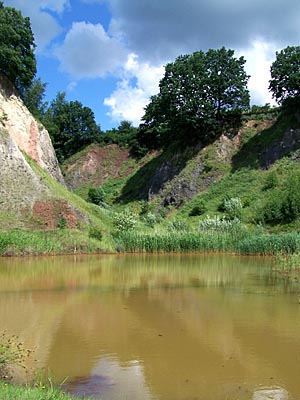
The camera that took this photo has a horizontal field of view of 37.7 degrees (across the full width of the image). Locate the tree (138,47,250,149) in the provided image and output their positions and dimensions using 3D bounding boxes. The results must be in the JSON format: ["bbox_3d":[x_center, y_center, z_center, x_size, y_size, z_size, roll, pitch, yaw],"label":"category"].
[{"bbox_3d":[7.600,-17.510,75.000,18.560,16.900,15.000,0,-4,0],"label":"tree"}]

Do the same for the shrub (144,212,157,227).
[{"bbox_3d":[0.060,2.410,53.000,1.440,1.800,1.500,0,-4,0],"label":"shrub"}]

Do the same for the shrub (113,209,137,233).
[{"bbox_3d":[-2.730,2.350,47.000,2.550,2.870,2.500,0,-4,0],"label":"shrub"}]

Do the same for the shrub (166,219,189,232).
[{"bbox_3d":[3.010,2.900,48.000,2.390,1.740,1.900,0,-4,0],"label":"shrub"}]

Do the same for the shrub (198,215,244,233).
[{"bbox_3d":[7.550,2.680,47.000,4.670,2.230,2.500,0,-4,0],"label":"shrub"}]

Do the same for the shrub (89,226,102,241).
[{"bbox_3d":[-5.210,3.200,42.000,1.330,1.330,1.300,0,-4,0],"label":"shrub"}]

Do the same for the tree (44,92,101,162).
[{"bbox_3d":[-16.240,-15.190,92.000,11.520,14.400,11.000,0,-4,0],"label":"tree"}]

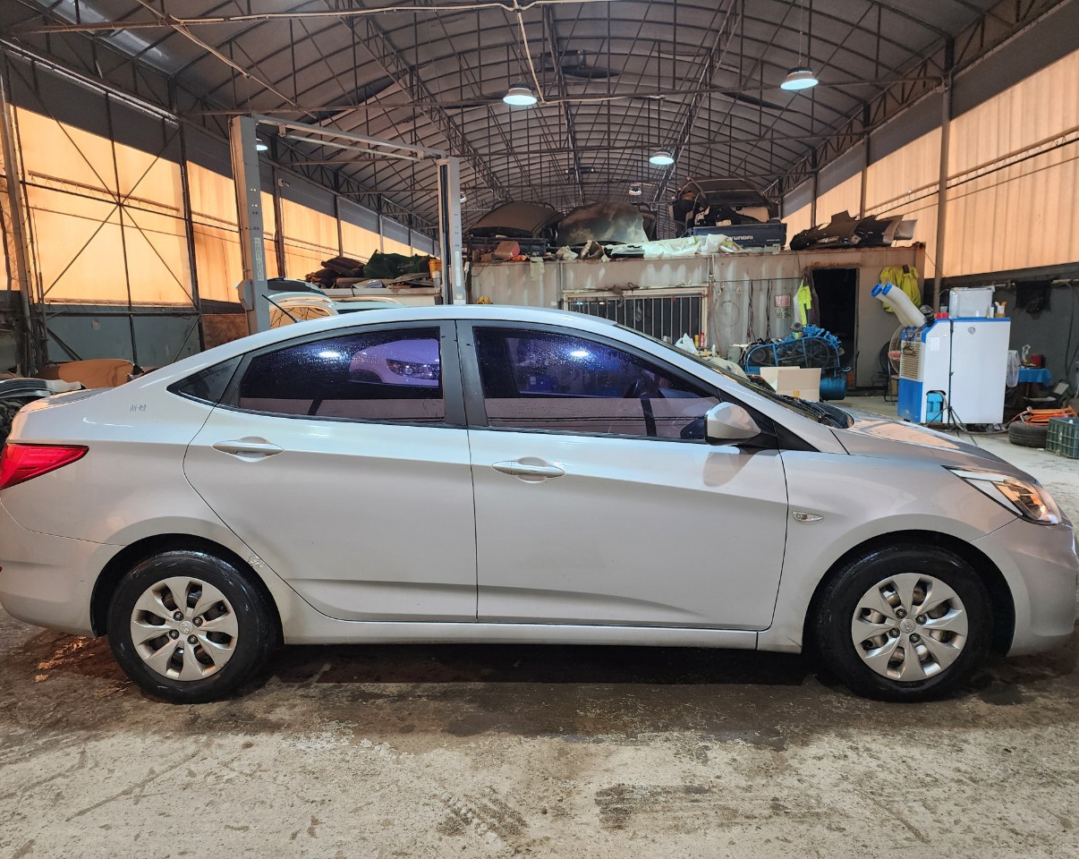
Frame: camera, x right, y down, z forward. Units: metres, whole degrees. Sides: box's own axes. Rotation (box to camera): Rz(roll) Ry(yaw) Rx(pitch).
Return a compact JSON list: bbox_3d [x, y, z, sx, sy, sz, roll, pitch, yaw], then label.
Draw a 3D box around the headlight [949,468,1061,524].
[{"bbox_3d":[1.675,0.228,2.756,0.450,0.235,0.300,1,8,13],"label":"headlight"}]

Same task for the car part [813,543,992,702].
[{"bbox_3d":[1.284,0.671,2.713,0.590,0.590,0.185,-1,8,3],"label":"car part"}]

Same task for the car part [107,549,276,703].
[{"bbox_3d":[-1.282,0.711,2.841,0.590,0.590,0.185,-1,8,3],"label":"car part"}]

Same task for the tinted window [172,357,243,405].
[{"bbox_3d":[-1.245,-0.185,2.829,0.285,0.198,0.040,0,-18,10],"label":"tinted window"}]

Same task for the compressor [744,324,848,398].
[{"bbox_3d":[3.994,-1.067,12.019,1.480,1.220,0.560,-1,8,5],"label":"compressor"}]

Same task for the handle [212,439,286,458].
[{"bbox_3d":[-1.012,0.065,2.643,0.253,0.045,0.050,3,8,2],"label":"handle"}]

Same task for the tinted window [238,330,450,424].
[{"bbox_3d":[-0.714,-0.200,2.773,0.771,0.368,0.060,0,-17,7],"label":"tinted window"}]

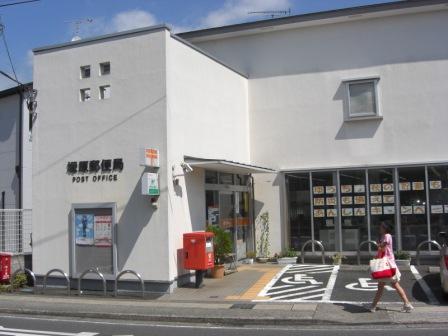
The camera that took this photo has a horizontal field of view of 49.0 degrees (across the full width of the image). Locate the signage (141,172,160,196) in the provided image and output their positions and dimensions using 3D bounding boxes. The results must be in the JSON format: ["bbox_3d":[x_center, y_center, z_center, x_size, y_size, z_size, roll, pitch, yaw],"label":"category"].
[{"bbox_3d":[-1.625,0.365,11.009,0.143,0.499,0.509,-3,-4,23],"label":"signage"}]

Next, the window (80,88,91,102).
[{"bbox_3d":[-3.472,-1.811,12.327,0.309,0.343,0.120,-3,-4,23],"label":"window"}]

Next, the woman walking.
[{"bbox_3d":[2.943,1.773,8.829,0.800,1.588,0.500,-2,-4,15],"label":"woman walking"}]

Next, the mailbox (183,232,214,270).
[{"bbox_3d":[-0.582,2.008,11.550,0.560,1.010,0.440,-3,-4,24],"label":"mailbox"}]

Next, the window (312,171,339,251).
[{"bbox_3d":[3.110,1.332,15.030,0.831,2.434,0.100,-3,-4,16],"label":"window"}]

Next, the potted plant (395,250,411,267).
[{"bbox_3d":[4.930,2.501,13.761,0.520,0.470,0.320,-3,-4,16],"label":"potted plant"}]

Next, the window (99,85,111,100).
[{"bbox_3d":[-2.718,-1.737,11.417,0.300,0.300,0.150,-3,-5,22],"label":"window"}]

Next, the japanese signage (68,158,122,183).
[{"bbox_3d":[-3.157,0.075,11.978,1.623,0.542,0.070,-3,-4,23],"label":"japanese signage"}]

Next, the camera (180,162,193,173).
[{"bbox_3d":[-0.812,-0.011,10.700,0.260,0.130,0.120,35,-11,-8],"label":"camera"}]

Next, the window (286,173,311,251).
[{"bbox_3d":[2.312,1.324,14.894,0.760,2.400,0.080,-3,-4,19],"label":"window"}]

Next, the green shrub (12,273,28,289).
[{"bbox_3d":[-5.135,2.839,12.410,0.380,0.380,0.360,-3,-4,23],"label":"green shrub"}]

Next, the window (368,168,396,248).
[{"bbox_3d":[4.580,1.177,14.121,0.770,2.380,0.080,-3,-4,19],"label":"window"}]

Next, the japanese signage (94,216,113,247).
[{"bbox_3d":[-2.875,1.520,11.726,0.510,0.740,0.040,-3,-4,24],"label":"japanese signage"}]

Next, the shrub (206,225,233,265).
[{"bbox_3d":[-0.153,1.960,12.550,0.700,1.000,0.680,-1,-4,0],"label":"shrub"}]

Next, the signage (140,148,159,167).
[{"bbox_3d":[-1.565,-0.210,10.451,0.120,0.380,0.550,-3,-5,22],"label":"signage"}]

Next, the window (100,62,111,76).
[{"bbox_3d":[-2.848,-2.395,11.975,0.300,0.330,0.120,-3,-4,24],"label":"window"}]

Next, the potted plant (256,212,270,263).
[{"bbox_3d":[1.230,2.188,15.414,0.420,1.530,0.380,-3,-4,16],"label":"potted plant"}]

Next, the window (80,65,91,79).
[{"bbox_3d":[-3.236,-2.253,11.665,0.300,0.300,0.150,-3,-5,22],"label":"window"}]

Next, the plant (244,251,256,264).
[{"bbox_3d":[0.819,2.748,15.194,0.380,0.420,0.320,-3,-4,16],"label":"plant"}]

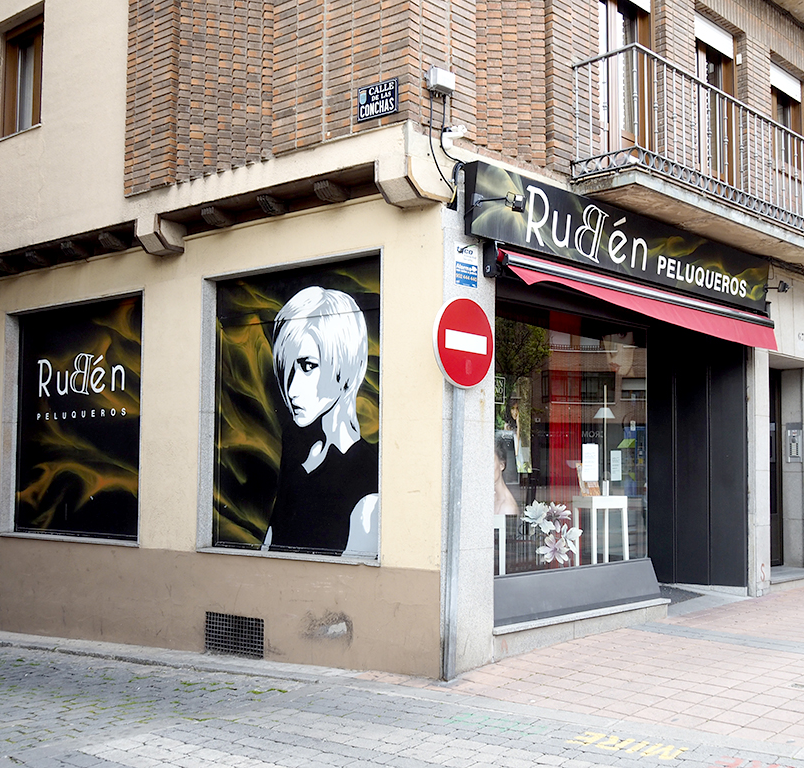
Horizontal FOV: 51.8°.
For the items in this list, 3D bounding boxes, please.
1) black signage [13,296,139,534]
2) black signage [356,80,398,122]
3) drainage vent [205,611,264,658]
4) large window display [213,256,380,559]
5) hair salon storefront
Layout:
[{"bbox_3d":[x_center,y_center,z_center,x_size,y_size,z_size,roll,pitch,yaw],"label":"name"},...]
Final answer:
[{"bbox_3d":[-3.281,0.355,8.377,2.100,2.340,0.080,-3,-6,33],"label":"black signage"},{"bbox_3d":[-0.176,-2.064,6.017,0.352,0.255,0.030,-3,-6,33],"label":"black signage"},{"bbox_3d":[-1.374,2.068,6.794,0.655,0.325,0.050,-3,-6,33],"label":"drainage vent"},{"bbox_3d":[-0.884,0.207,6.807,1.860,2.350,0.080,-3,-6,33],"label":"large window display"},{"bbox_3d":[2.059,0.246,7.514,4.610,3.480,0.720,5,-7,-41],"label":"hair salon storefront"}]

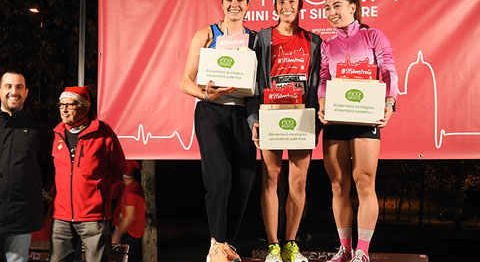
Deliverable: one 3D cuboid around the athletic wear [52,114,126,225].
[{"bbox_3d":[-0.976,0.239,3.843,0.470,0.682,0.310,-2,-5,20],"label":"athletic wear"}]

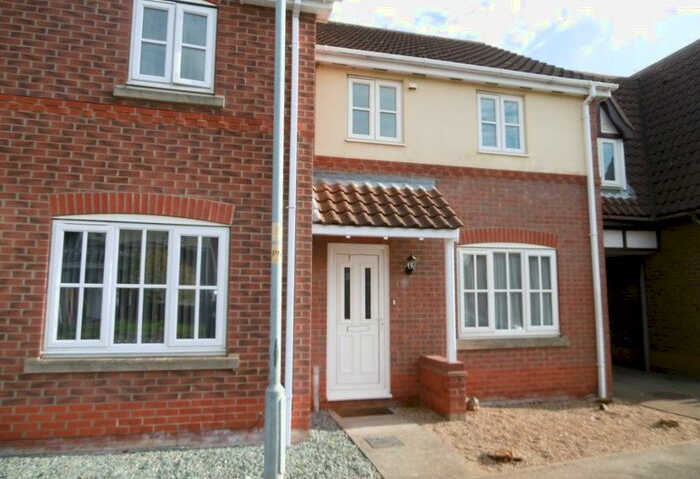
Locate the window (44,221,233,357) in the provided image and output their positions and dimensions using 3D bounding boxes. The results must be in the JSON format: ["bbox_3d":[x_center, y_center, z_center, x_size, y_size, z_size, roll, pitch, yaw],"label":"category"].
[{"bbox_3d":[-2.121,0.511,4.965,1.722,1.330,0.090,2,-7,-13],"label":"window"}]

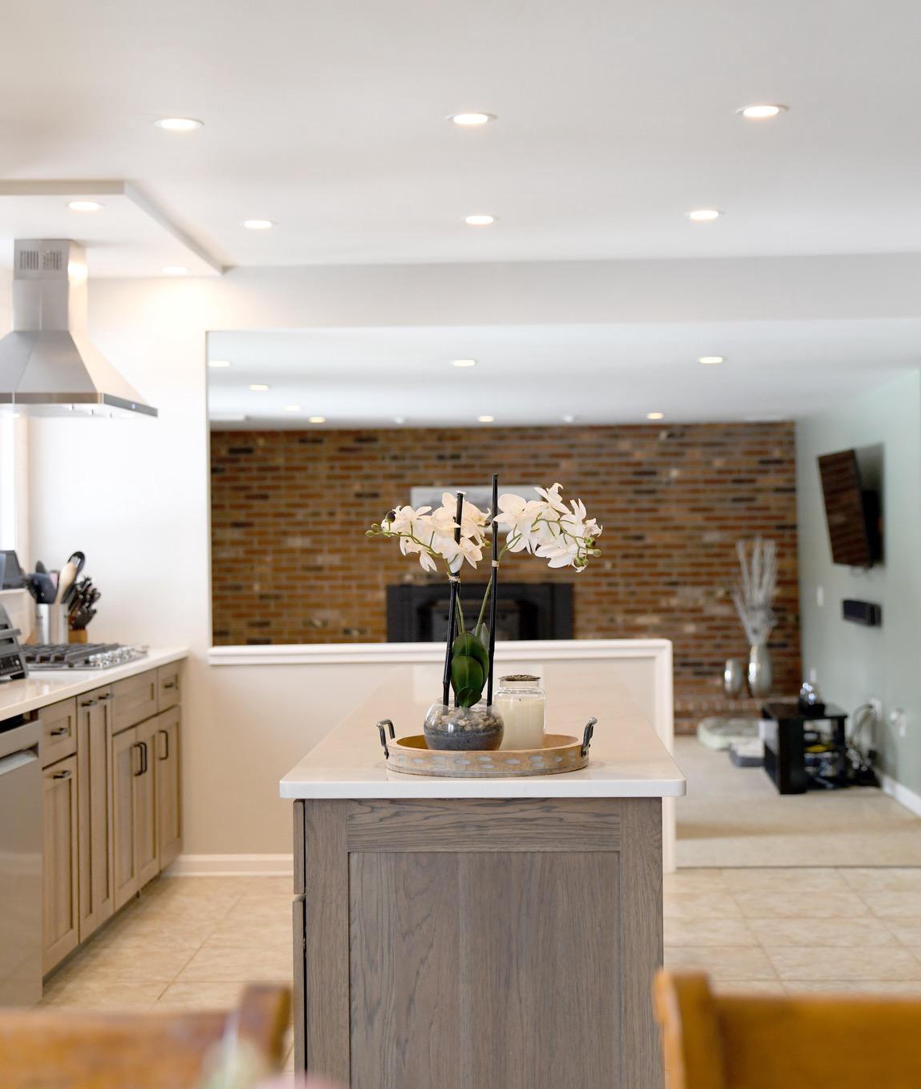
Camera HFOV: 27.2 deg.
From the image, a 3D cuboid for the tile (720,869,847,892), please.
[{"bbox_3d":[1.238,1.293,7.297,0.451,0.010,0.512,-1,0,2],"label":"tile"}]

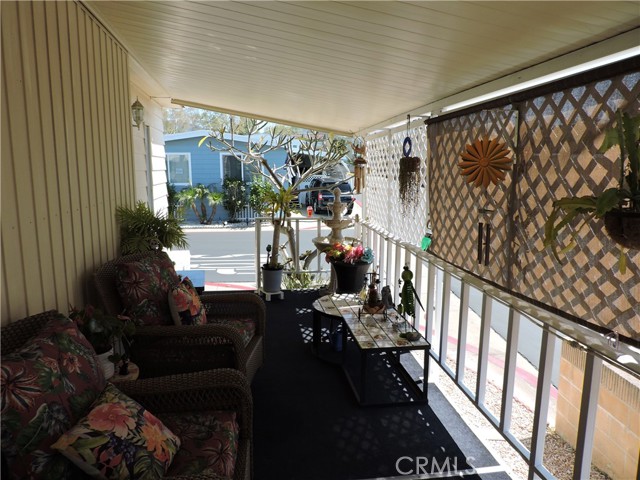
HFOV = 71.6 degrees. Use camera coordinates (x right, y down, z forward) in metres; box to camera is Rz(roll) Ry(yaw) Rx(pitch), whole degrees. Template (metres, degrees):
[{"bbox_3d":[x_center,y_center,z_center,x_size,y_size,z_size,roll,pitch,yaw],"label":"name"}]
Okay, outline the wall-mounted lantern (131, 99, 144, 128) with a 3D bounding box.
[{"bbox_3d":[-1.843,-1.274,4.469,0.170,0.310,0.140,-1,9,-9],"label":"wall-mounted lantern"}]

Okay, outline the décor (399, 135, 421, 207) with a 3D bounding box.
[{"bbox_3d":[0.741,-0.567,3.673,0.155,0.550,0.155,-1,9,-9],"label":"décor"}]

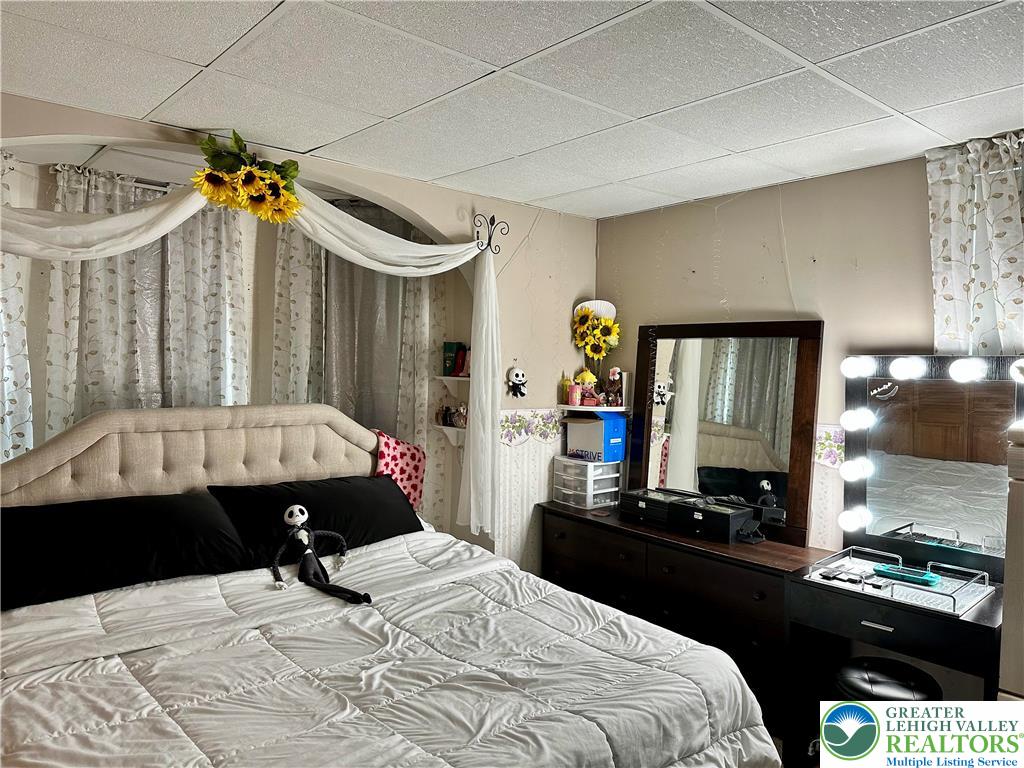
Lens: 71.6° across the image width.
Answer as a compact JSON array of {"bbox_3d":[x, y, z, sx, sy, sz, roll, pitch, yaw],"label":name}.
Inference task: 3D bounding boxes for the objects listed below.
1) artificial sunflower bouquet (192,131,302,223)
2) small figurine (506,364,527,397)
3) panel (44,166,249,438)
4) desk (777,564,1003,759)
[{"bbox_3d":[-0.999,-0.769,2.724,0.365,0.295,0.170,-1,3,-41],"label":"artificial sunflower bouquet"},{"bbox_3d":[0.038,-0.008,3.741,0.100,0.172,0.065,-1,3,-41],"label":"small figurine"},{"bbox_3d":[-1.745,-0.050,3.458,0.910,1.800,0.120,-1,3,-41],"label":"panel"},{"bbox_3d":[1.467,1.112,2.626,0.540,0.762,0.670,-1,3,-41],"label":"desk"}]

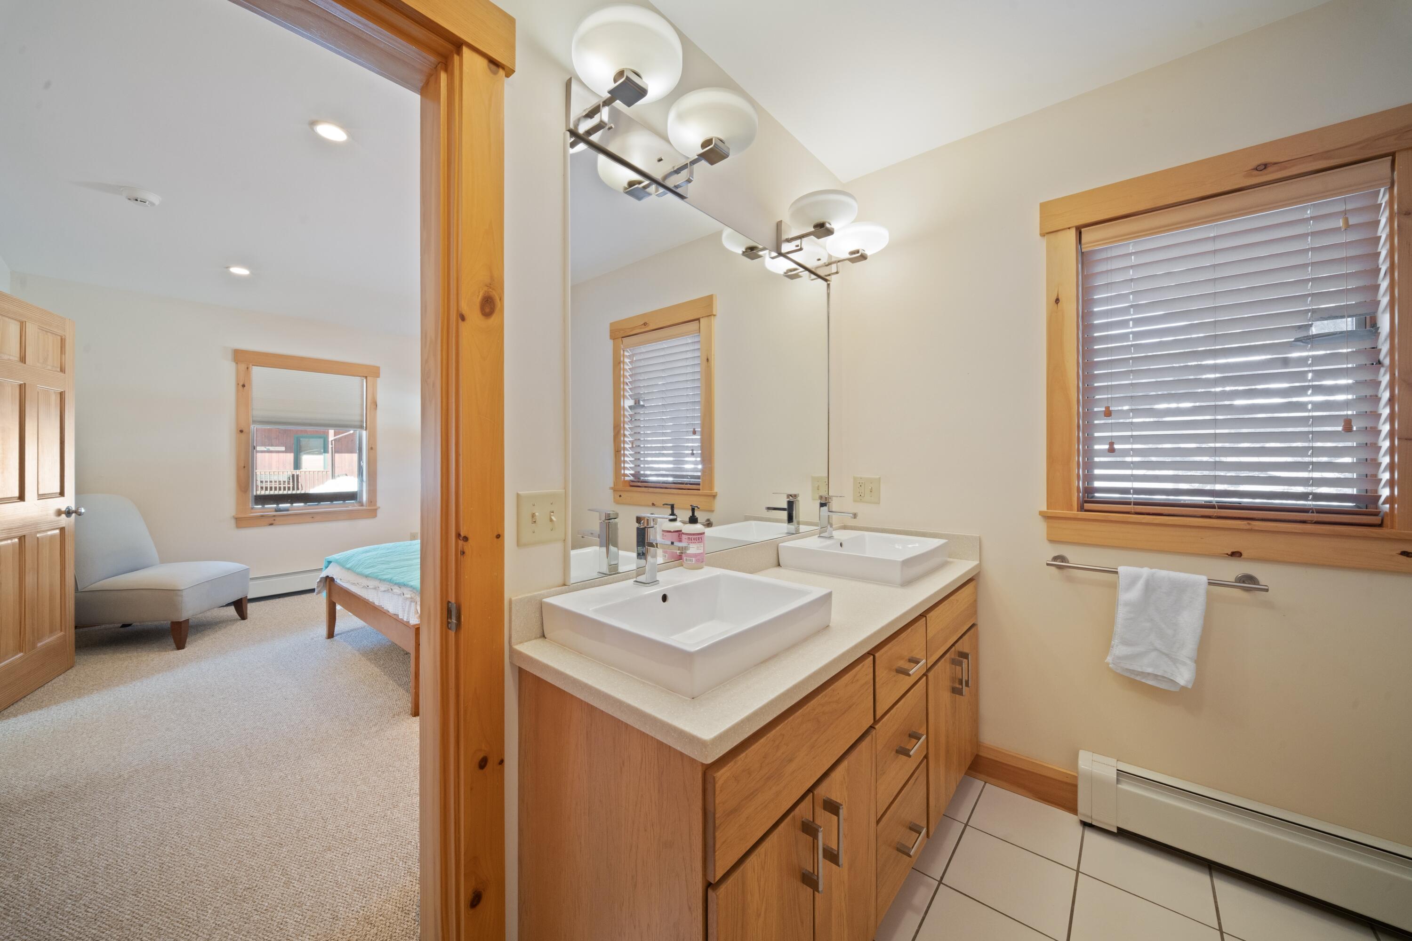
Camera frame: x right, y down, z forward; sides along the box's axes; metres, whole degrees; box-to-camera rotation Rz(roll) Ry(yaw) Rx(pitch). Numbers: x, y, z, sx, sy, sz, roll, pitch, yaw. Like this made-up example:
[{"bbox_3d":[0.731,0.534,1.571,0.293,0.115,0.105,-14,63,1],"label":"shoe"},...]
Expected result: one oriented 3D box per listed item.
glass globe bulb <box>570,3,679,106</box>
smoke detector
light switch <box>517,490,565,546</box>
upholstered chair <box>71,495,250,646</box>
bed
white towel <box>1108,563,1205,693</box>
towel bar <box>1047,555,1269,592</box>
[{"bbox_3d":[-0.187,-0.971,1.110,0.250,0.120,0.250,0,1,0],"label":"glass globe bulb"},{"bbox_3d":[-2.796,-1.359,2.330,0.135,0.045,0.135,1,1,41],"label":"smoke detector"},{"bbox_3d":[-0.379,0.112,1.085,0.015,0.121,0.120,1,1,41],"label":"light switch"},{"bbox_3d":[-3.906,0.675,3.301,0.840,0.990,0.650,0,1,-13],"label":"upholstered chair"},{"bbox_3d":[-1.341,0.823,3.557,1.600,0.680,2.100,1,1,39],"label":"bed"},{"bbox_3d":[1.414,0.494,1.483,0.215,0.355,0.065,1,1,38],"label":"white towel"},{"bbox_3d":[1.417,0.322,1.518,0.510,0.048,0.080,1,1,38],"label":"towel bar"}]

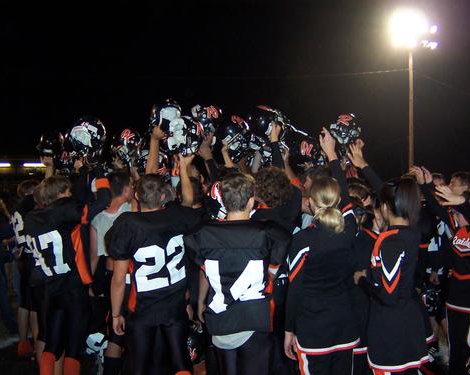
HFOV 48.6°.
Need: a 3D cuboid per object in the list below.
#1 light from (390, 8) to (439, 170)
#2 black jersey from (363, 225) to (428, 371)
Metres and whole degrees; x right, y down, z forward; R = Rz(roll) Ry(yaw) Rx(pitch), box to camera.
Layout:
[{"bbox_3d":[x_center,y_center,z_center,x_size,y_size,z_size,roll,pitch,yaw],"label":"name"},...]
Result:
[{"bbox_3d":[14.400,-6.200,42.000,3.700,15.800,1.200,0,0,19],"label":"light"},{"bbox_3d":[0.807,0.545,2.600,0.410,0.720,0.280,0,0,-43],"label":"black jersey"}]

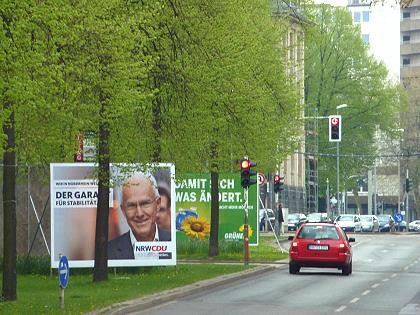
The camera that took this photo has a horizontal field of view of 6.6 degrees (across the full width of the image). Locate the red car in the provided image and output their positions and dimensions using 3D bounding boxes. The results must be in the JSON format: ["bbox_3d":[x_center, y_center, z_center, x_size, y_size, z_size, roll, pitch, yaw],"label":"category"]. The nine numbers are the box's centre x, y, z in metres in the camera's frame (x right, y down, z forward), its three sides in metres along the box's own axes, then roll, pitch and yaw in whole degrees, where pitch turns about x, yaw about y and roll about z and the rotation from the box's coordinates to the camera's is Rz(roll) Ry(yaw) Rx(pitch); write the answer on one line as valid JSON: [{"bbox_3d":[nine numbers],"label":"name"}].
[{"bbox_3d":[3.080,2.495,100.700,1.720,1.460,4.340,0,-1,4],"label":"red car"}]

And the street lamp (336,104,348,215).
[{"bbox_3d":[11.529,0.912,316.000,1.100,11.000,0.350,0,-1,0],"label":"street lamp"}]

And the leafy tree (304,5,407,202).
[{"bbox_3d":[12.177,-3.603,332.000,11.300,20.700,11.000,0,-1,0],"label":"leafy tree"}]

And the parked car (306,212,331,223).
[{"bbox_3d":[8.842,5.322,298.000,1.760,1.500,4.250,0,-1,14],"label":"parked car"}]

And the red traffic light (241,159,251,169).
[{"bbox_3d":[1.128,0.199,115.000,0.310,0.320,0.300,0,-1,0],"label":"red traffic light"}]

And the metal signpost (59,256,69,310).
[{"bbox_3d":[-2.693,2.288,67.000,0.120,1.020,0.600,0,-1,16],"label":"metal signpost"}]

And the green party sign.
[{"bbox_3d":[0.090,1.864,131.000,3.680,2.630,0.120,0,-1,-27],"label":"green party sign"}]

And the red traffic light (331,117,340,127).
[{"bbox_3d":[6.206,-1.780,180.000,0.450,0.500,0.300,0,-1,2],"label":"red traffic light"}]

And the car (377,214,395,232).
[{"bbox_3d":[14.958,5.692,312.000,1.760,1.450,4.250,0,-1,15],"label":"car"}]

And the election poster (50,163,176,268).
[{"bbox_3d":[-2.572,1.553,97.300,3.740,2.740,0.120,0,-1,-28],"label":"election poster"}]

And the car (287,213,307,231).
[{"bbox_3d":[6.808,5.292,295.000,1.760,1.460,4.300,0,-1,14],"label":"car"}]

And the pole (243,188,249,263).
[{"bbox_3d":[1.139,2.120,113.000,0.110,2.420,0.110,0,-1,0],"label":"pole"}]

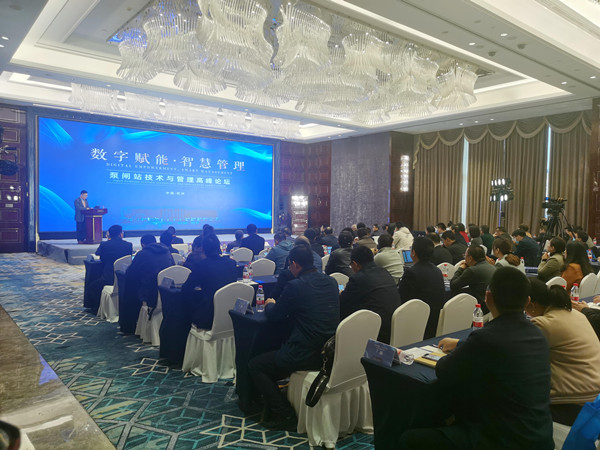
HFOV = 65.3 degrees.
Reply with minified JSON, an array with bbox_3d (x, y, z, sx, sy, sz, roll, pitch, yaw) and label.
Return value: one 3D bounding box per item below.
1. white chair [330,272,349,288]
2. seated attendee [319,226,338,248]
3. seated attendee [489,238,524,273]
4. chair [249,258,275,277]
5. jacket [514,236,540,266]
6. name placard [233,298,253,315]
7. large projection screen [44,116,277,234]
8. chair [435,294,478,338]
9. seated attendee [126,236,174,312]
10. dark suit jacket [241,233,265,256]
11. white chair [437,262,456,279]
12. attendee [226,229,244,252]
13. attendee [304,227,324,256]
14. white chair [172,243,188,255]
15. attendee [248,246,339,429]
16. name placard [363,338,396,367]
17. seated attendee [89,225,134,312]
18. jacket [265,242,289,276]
[{"bbox_3d":[0.284,0.978,5.506,0.470,0.910,0.560,-1,3,-39],"label":"white chair"},{"bbox_3d":[0.586,0.670,9.516,0.500,1.260,0.800,-1,3,-38],"label":"seated attendee"},{"bbox_3d":[2.222,0.836,5.434,0.520,1.300,0.780,-1,2,-39],"label":"seated attendee"},{"bbox_3d":[-0.645,0.937,6.811,0.470,0.930,0.570,-1,2,-39],"label":"chair"},{"bbox_3d":[4.166,0.558,8.686,0.540,0.680,0.500,-1,3,-38],"label":"jacket"},{"bbox_3d":[-0.470,0.670,3.850,0.080,0.095,0.205,-1,2,-39],"label":"name placard"},{"bbox_3d":[-5.213,-1.790,19.505,10.000,3.980,0.120,-1,2,-39],"label":"large projection screen"},{"bbox_3d":[1.283,1.042,4.349,0.470,0.910,0.560,-1,3,-39],"label":"chair"},{"bbox_3d":[-1.919,0.768,5.950,0.570,1.290,0.780,-1,2,-39],"label":"seated attendee"},{"bbox_3d":[-0.832,0.467,8.489,0.500,0.640,0.400,-1,3,-39],"label":"dark suit jacket"},{"bbox_3d":[1.870,0.972,6.791,0.470,0.930,0.570,-1,2,-39],"label":"white chair"},{"bbox_3d":[-1.305,0.678,9.818,0.500,1.130,0.800,-1,3,-38],"label":"attendee"},{"bbox_3d":[0.225,0.707,7.580,0.500,1.290,0.820,-1,3,-39],"label":"attendee"},{"bbox_3d":[-2.390,0.797,8.895,0.470,0.910,0.560,-1,3,-39],"label":"white chair"},{"bbox_3d":[-0.064,0.847,3.684,0.540,1.360,0.820,-1,3,-38],"label":"attendee"},{"bbox_3d":[0.463,0.721,2.645,0.080,0.095,0.205,-1,2,-39],"label":"name placard"},{"bbox_3d":[-2.726,0.662,6.865,0.530,1.340,0.820,-1,3,-38],"label":"seated attendee"},{"bbox_3d":[-0.250,0.585,7.193,0.530,0.650,0.500,-1,2,-39],"label":"jacket"}]

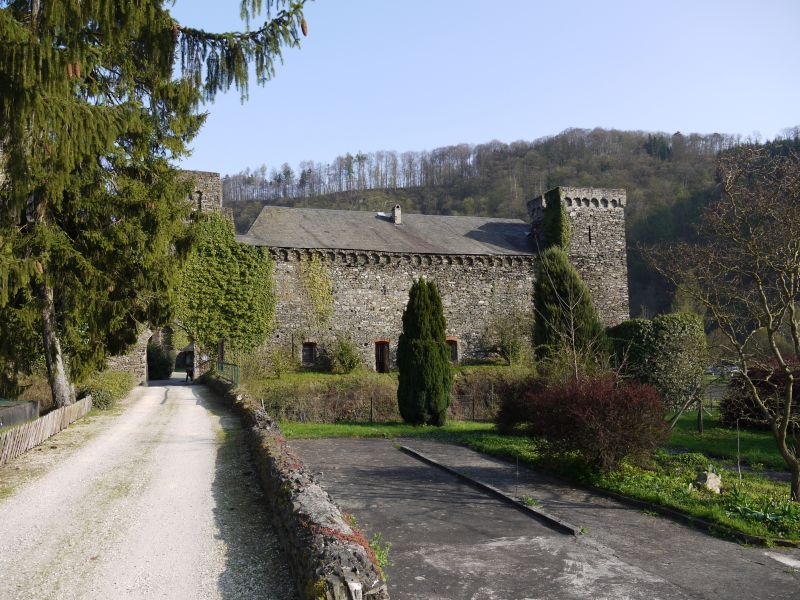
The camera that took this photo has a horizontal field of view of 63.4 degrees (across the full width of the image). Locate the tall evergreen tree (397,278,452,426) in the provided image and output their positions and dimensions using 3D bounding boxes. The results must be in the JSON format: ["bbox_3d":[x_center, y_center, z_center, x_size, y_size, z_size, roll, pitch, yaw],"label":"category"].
[{"bbox_3d":[0.888,1.837,23.228,1.964,5.242,1.964,0,-4,0],"label":"tall evergreen tree"}]

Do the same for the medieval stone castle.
[{"bbox_3d":[-1.056,-0.925,46.726,30.196,12.075,14.000,0,-4,-11],"label":"medieval stone castle"}]

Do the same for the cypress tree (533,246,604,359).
[{"bbox_3d":[9.630,0.540,36.548,4.322,7.182,4.322,0,-4,0],"label":"cypress tree"}]

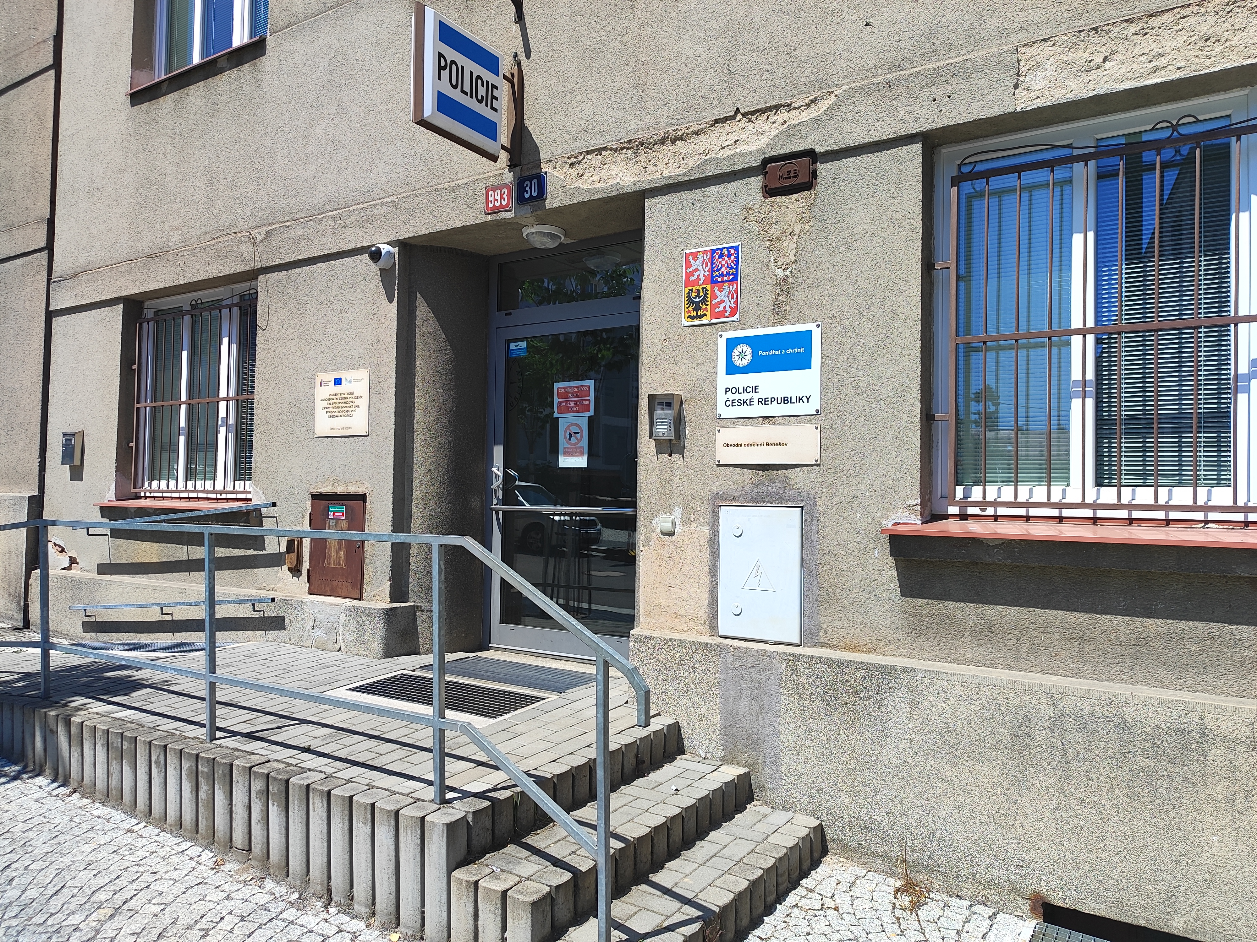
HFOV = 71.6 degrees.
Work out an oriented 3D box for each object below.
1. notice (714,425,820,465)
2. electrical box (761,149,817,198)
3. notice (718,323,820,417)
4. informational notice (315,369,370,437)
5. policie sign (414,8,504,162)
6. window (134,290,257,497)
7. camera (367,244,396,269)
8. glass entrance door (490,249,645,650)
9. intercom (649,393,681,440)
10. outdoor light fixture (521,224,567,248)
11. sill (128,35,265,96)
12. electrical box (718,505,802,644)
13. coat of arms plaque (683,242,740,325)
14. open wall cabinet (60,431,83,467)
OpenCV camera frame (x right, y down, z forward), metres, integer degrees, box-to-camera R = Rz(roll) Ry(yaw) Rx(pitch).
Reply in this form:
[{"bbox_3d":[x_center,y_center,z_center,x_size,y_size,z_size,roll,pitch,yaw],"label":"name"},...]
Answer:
[{"bbox_3d":[0.628,-0.115,3.952,0.505,0.175,0.015,0,-2,33],"label":"notice"},{"bbox_3d":[0.715,-1.346,3.933,0.262,0.182,0.075,0,-2,33],"label":"electrical box"},{"bbox_3d":[0.637,-0.451,3.975,0.500,0.404,0.020,0,-2,32],"label":"notice"},{"bbox_3d":[-1.803,-0.424,5.498,0.500,0.407,0.020,0,-2,32],"label":"informational notice"},{"bbox_3d":[-0.845,-1.954,4.405,0.125,0.560,0.580,0,-2,32],"label":"policie sign"},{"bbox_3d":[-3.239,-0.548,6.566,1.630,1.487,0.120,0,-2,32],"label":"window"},{"bbox_3d":[-1.527,-1.320,5.330,0.143,0.145,0.131,0,-2,33],"label":"camera"},{"bbox_3d":[-0.357,-0.129,5.214,1.260,2.480,0.090,0,-2,33],"label":"glass entrance door"},{"bbox_3d":[0.176,-0.260,4.227,0.141,0.220,0.067,0,-2,32],"label":"intercom"},{"bbox_3d":[-0.482,-1.331,5.002,0.252,0.100,0.252,1,-2,0],"label":"outdoor light fixture"},{"bbox_3d":[-3.242,-3.038,6.649,1.835,0.050,0.240,0,-2,33],"label":"sill"},{"bbox_3d":[0.621,0.465,3.986,0.408,0.613,0.100,0,-2,33],"label":"electrical box"},{"bbox_3d":[0.393,-0.884,4.146,0.303,0.366,0.020,0,-2,32],"label":"coat of arms plaque"},{"bbox_3d":[-4.645,-0.188,7.268,0.220,0.290,0.070,0,-2,33],"label":"open wall cabinet"}]

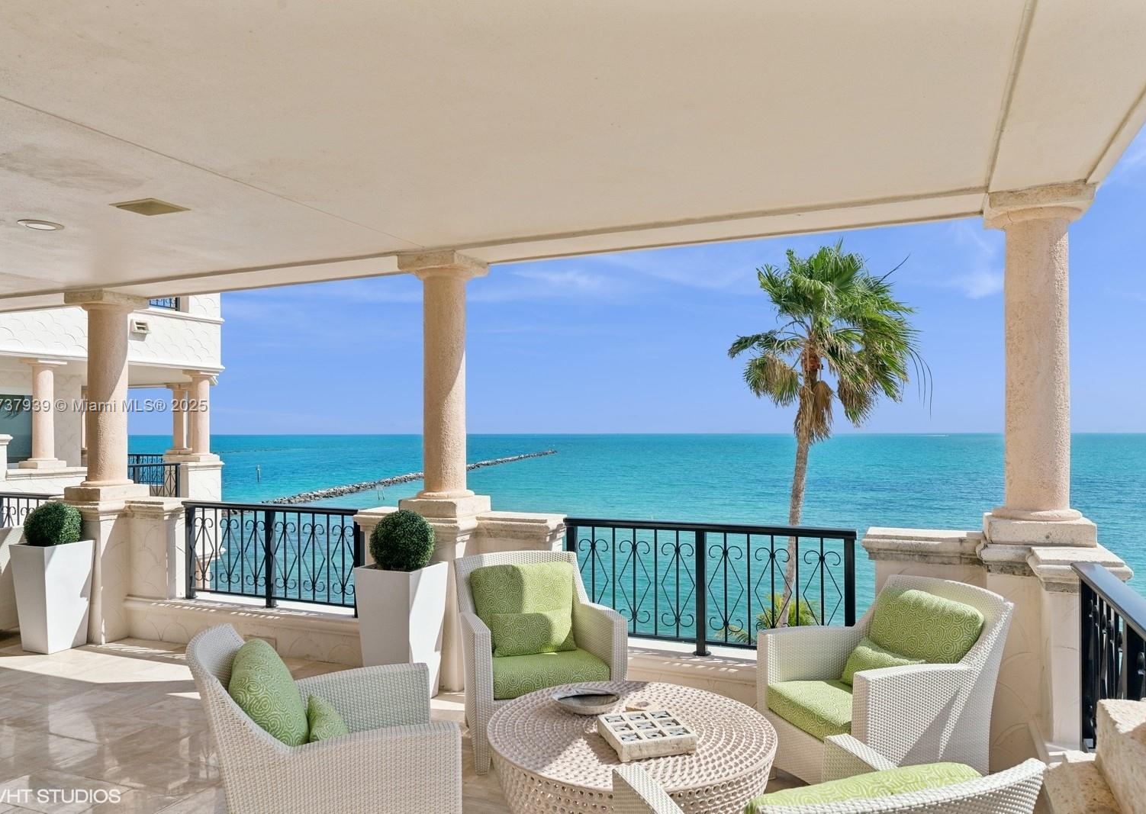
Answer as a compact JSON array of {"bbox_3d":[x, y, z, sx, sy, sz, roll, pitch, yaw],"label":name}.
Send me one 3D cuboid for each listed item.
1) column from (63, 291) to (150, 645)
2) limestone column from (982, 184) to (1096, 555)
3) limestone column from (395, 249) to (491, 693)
[{"bbox_3d":[-3.721,0.441,6.502,0.442,2.702,0.442,0,-1,23],"label":"column"},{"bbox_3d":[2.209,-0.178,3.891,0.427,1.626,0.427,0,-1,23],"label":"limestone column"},{"bbox_3d":[-0.816,0.400,5.196,0.442,2.702,0.442,0,-1,23],"label":"limestone column"}]

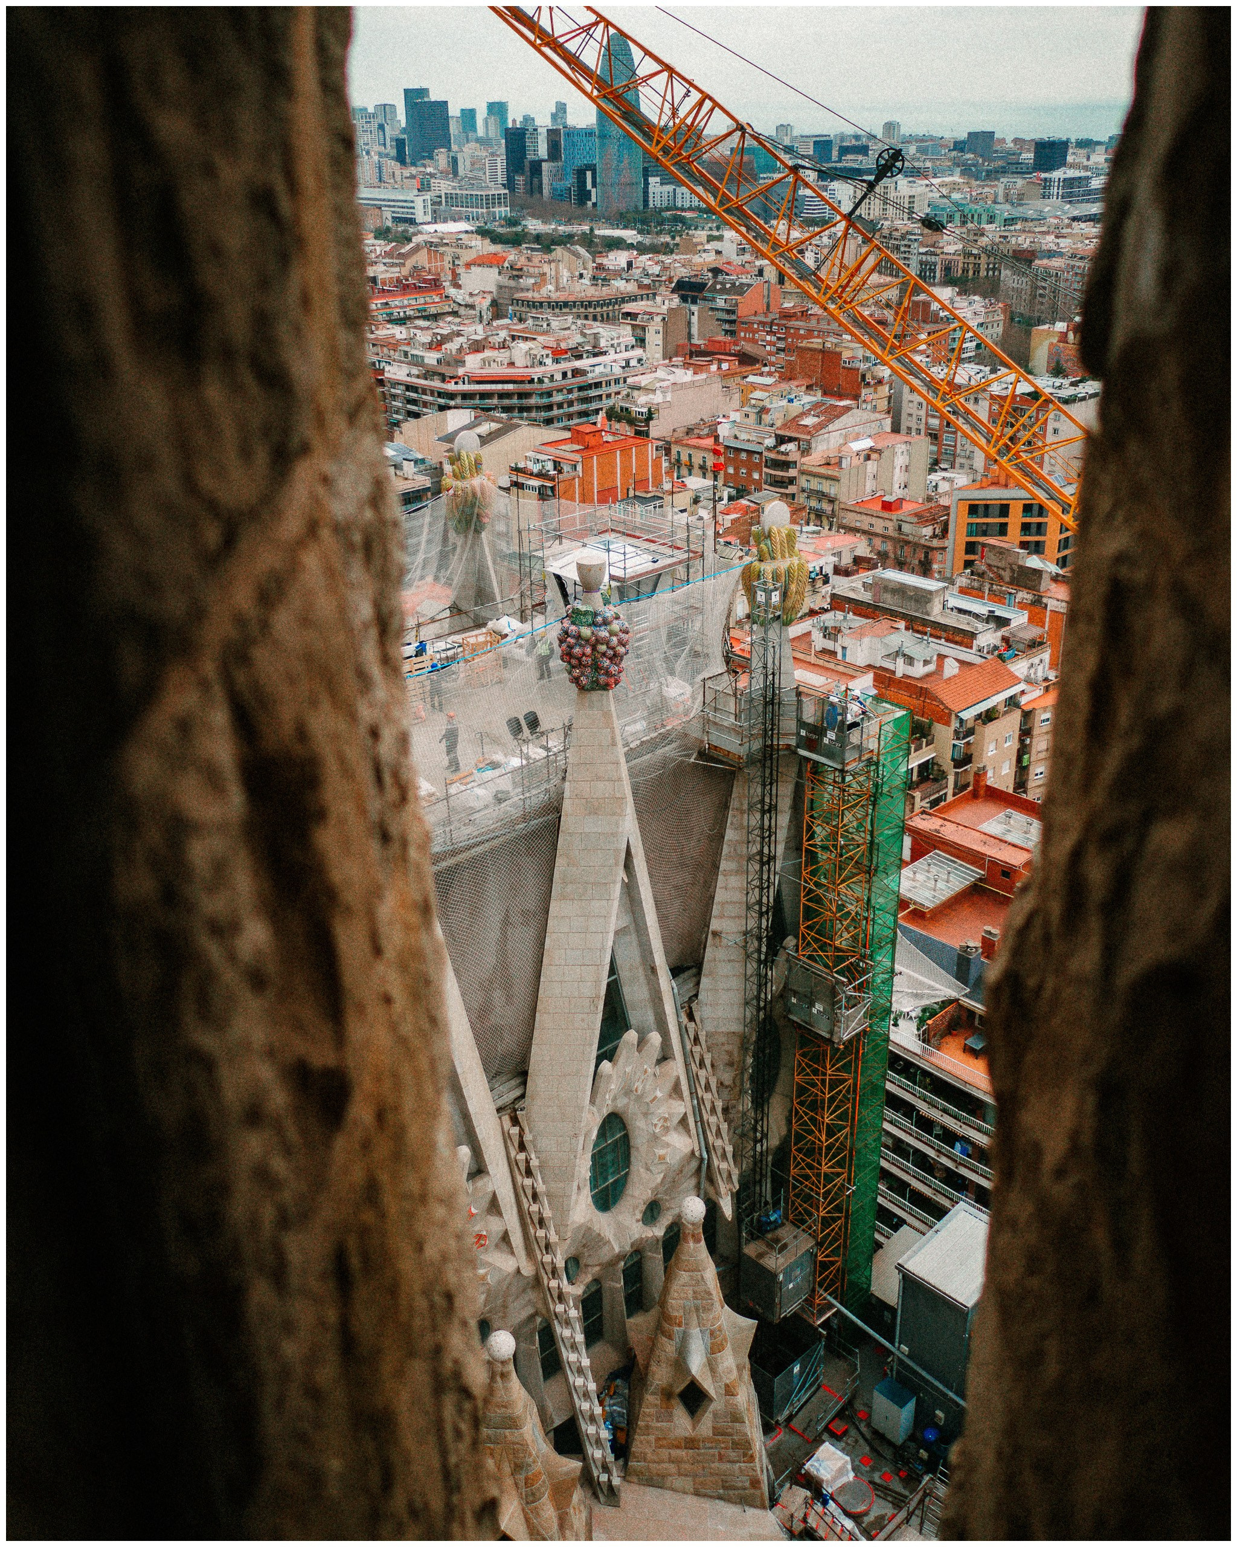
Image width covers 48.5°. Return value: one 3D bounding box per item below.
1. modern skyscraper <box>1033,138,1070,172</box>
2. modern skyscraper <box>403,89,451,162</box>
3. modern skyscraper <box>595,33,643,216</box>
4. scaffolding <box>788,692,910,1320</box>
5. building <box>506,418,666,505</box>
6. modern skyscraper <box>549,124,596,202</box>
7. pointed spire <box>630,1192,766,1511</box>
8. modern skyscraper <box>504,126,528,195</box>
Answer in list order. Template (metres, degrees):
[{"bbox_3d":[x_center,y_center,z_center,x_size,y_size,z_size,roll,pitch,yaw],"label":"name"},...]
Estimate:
[{"bbox_3d":[512.743,-723.658,1625.582,22.000,49.465,32.000,-23,34,-37],"label":"modern skyscraper"},{"bbox_3d":[-282.146,-941.813,2024.386,60.000,116.975,28.000,-23,34,-37],"label":"modern skyscraper"},{"bbox_3d":[0.662,-542.134,1157.629,39.000,144.000,38.000,-1,26,0],"label":"modern skyscraper"},{"bbox_3d":[7.326,8.272,45.315,3.447,24.724,2.019,-23,34,-37],"label":"scaffolding"},{"bbox_3d":[-5.048,-48.863,240.112,24.667,23.007,12.284,-23,34,-37],"label":"building"},{"bbox_3d":[-44.358,-583.923,1328.040,46.000,75.561,22.000,-23,34,-37],"label":"modern skyscraper"},{"bbox_3d":[2.526,18.243,45.256,4.850,11.100,4.600,0,26,3],"label":"pointed spire"},{"bbox_3d":[-105.272,-624.897,1416.048,18.000,75.311,18.000,-23,34,-37],"label":"modern skyscraper"}]

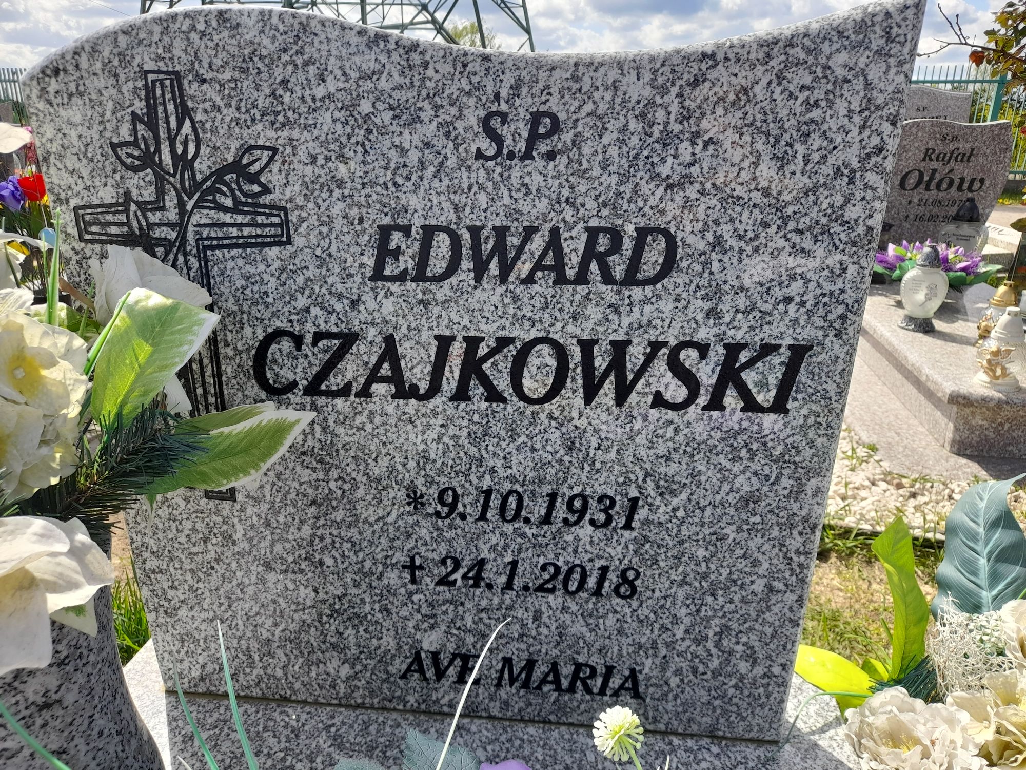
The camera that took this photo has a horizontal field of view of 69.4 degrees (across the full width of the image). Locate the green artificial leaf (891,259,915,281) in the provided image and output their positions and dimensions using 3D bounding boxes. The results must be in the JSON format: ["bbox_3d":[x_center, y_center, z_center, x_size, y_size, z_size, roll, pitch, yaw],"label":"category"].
[{"bbox_3d":[1.756,-0.513,3.330,0.110,0.080,0.100,9,21,24],"label":"green artificial leaf"}]

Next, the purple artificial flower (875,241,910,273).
[{"bbox_3d":[1.738,-0.587,3.400,0.155,0.115,0.140,9,21,24],"label":"purple artificial flower"}]

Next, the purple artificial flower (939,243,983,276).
[{"bbox_3d":[2.050,-0.576,3.400,0.175,0.115,0.140,4,20,9],"label":"purple artificial flower"}]

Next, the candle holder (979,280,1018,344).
[{"bbox_3d":[1.731,-0.247,2.616,0.125,0.235,0.125,-15,25,-37],"label":"candle holder"}]

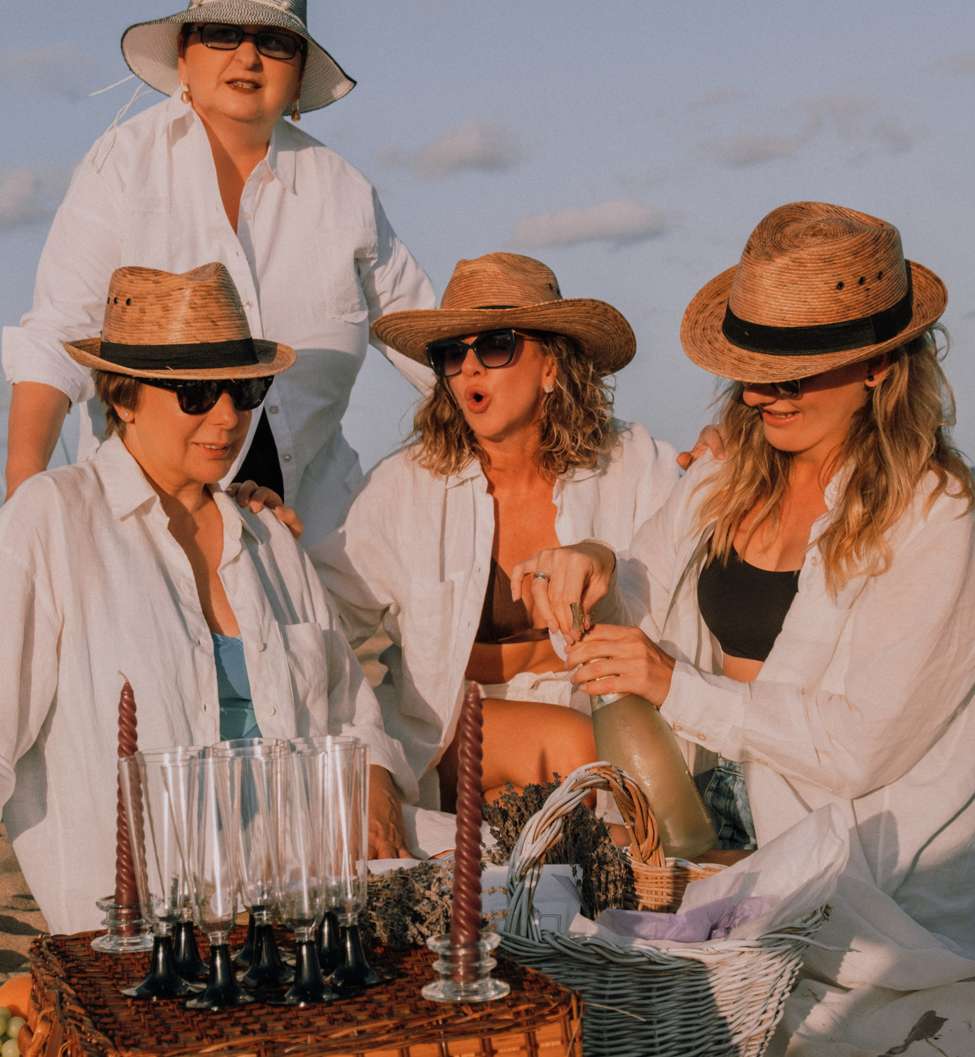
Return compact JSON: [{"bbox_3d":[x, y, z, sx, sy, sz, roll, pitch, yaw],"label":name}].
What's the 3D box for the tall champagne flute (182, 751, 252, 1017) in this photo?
[{"bbox_3d":[-0.214,0.274,1.392,0.066,0.183,0.066,-4,1,0],"label":"tall champagne flute"}]

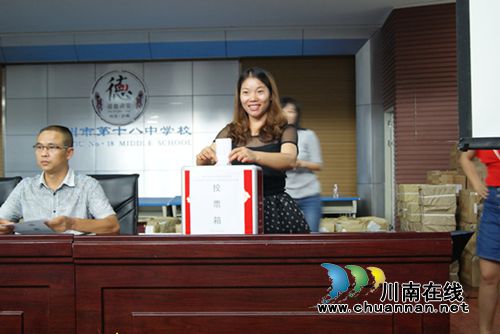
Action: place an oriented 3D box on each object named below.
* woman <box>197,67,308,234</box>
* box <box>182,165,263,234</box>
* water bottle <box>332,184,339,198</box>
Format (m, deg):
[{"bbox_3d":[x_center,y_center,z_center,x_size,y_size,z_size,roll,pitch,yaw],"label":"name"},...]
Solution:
[{"bbox_3d":[0.020,0.335,2.730,0.500,1.600,0.420,-1,1,10],"label":"woman"},{"bbox_3d":[-0.113,0.175,2.450,0.295,0.365,0.220,-1,1,7],"label":"box"},{"bbox_3d":[1.179,0.336,8.000,0.065,0.190,0.065,-1,1,0],"label":"water bottle"}]

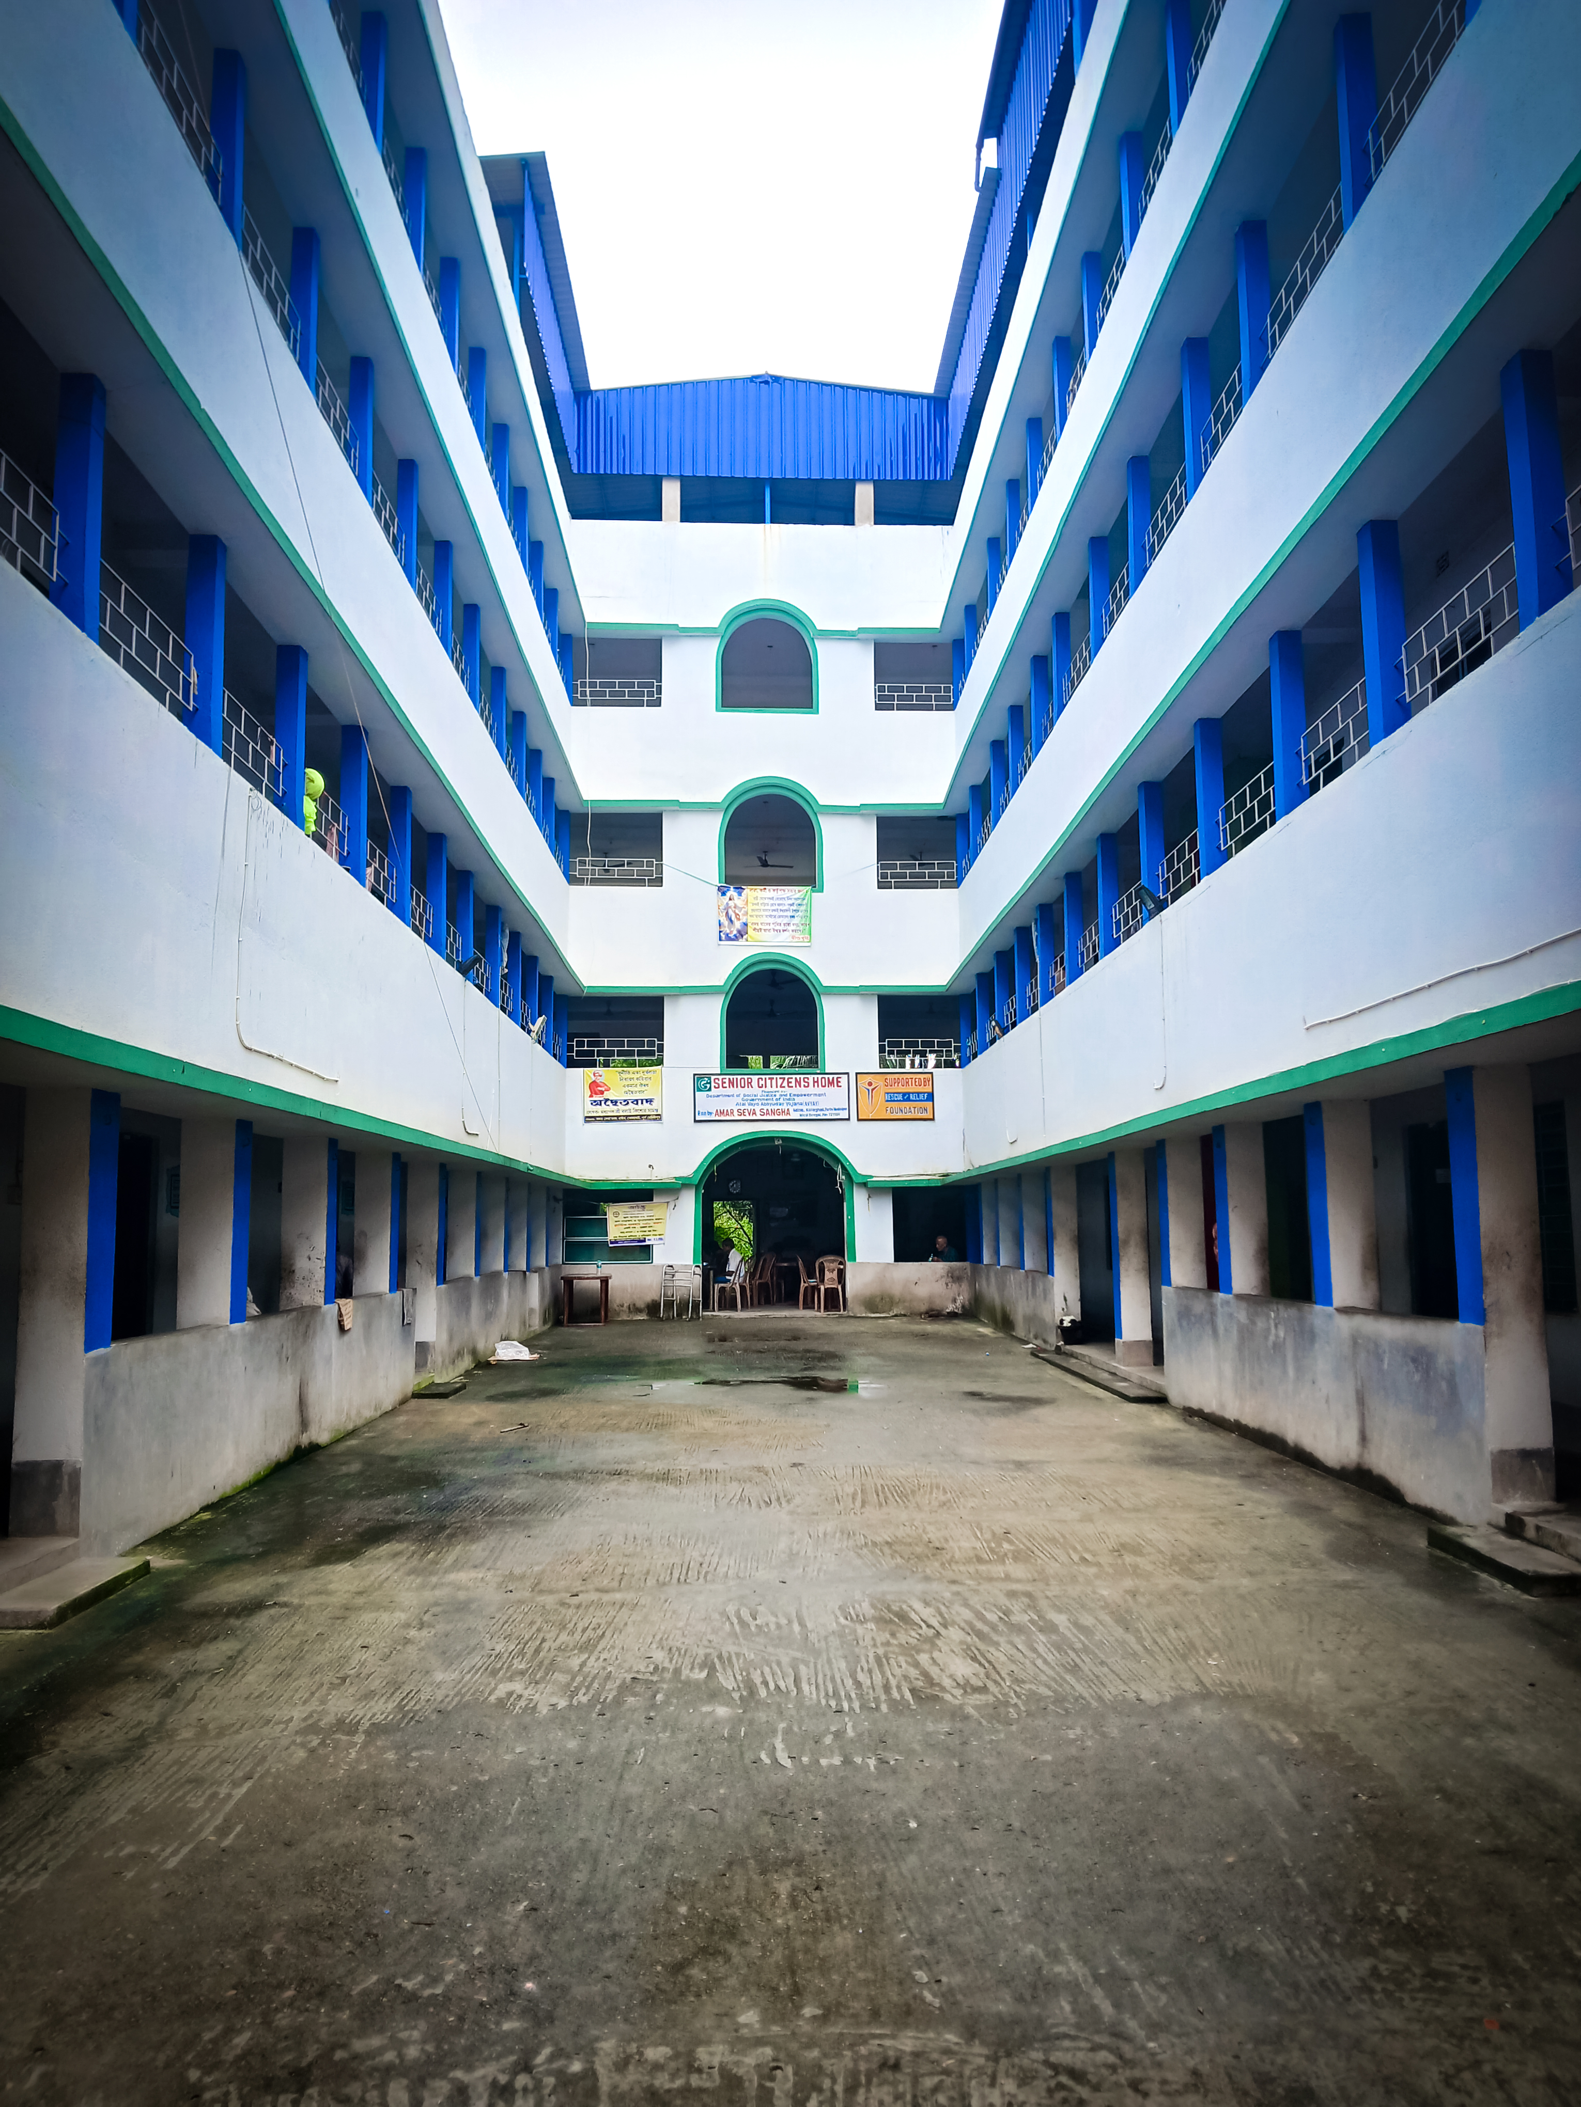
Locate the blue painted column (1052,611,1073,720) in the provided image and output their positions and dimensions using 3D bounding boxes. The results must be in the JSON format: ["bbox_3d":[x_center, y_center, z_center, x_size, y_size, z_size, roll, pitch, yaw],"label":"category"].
[{"bbox_3d":[3.132,-4.445,18.119,0.170,1.340,0.185,0,-7,-1],"label":"blue painted column"}]

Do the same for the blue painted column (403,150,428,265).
[{"bbox_3d":[-3.519,-7.885,14.809,0.170,1.230,0.185,0,-7,-1],"label":"blue painted column"}]

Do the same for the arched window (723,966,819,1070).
[{"bbox_3d":[-0.285,-0.553,24.892,1.523,1.659,0.180,0,-7,-5],"label":"arched window"}]

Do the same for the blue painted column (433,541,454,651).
[{"bbox_3d":[-3.327,-4.324,15.163,0.155,1.142,0.155,0,-7,-1],"label":"blue painted column"}]

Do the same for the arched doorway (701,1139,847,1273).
[{"bbox_3d":[-0.257,2.568,25.249,2.393,2.524,0.304,-1,-7,-1],"label":"arched doorway"}]

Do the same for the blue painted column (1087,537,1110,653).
[{"bbox_3d":[3.000,-4.384,15.338,0.155,1.210,0.155,0,-7,-1],"label":"blue painted column"}]

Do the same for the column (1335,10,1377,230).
[{"bbox_3d":[3.352,-5.456,9.374,0.170,1.340,0.185,0,-7,-1],"label":"column"}]

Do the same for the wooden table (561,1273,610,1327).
[{"bbox_3d":[-3.138,3.858,24.691,0.774,0.752,0.558,-1,-7,-1],"label":"wooden table"}]

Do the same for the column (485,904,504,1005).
[{"bbox_3d":[-3.518,-1.119,18.761,0.157,1.246,0.157,-1,-7,-1],"label":"column"}]

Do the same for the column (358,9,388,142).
[{"bbox_3d":[-3.288,-7.572,12.406,0.155,1.132,0.155,0,-7,-1],"label":"column"}]

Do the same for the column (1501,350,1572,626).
[{"bbox_3d":[3.427,-2.583,7.258,0.170,1.245,0.185,0,-7,-1],"label":"column"}]

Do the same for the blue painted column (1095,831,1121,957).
[{"bbox_3d":[3.211,-1.588,15.862,0.170,1.245,0.185,0,-7,-1],"label":"blue painted column"}]

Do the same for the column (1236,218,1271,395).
[{"bbox_3d":[3.305,-5.241,11.231,0.170,1.340,0.185,0,-7,-1],"label":"column"}]

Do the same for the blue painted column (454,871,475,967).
[{"bbox_3d":[-3.324,-1.282,16.134,0.155,1.117,0.155,0,-7,-1],"label":"blue painted column"}]

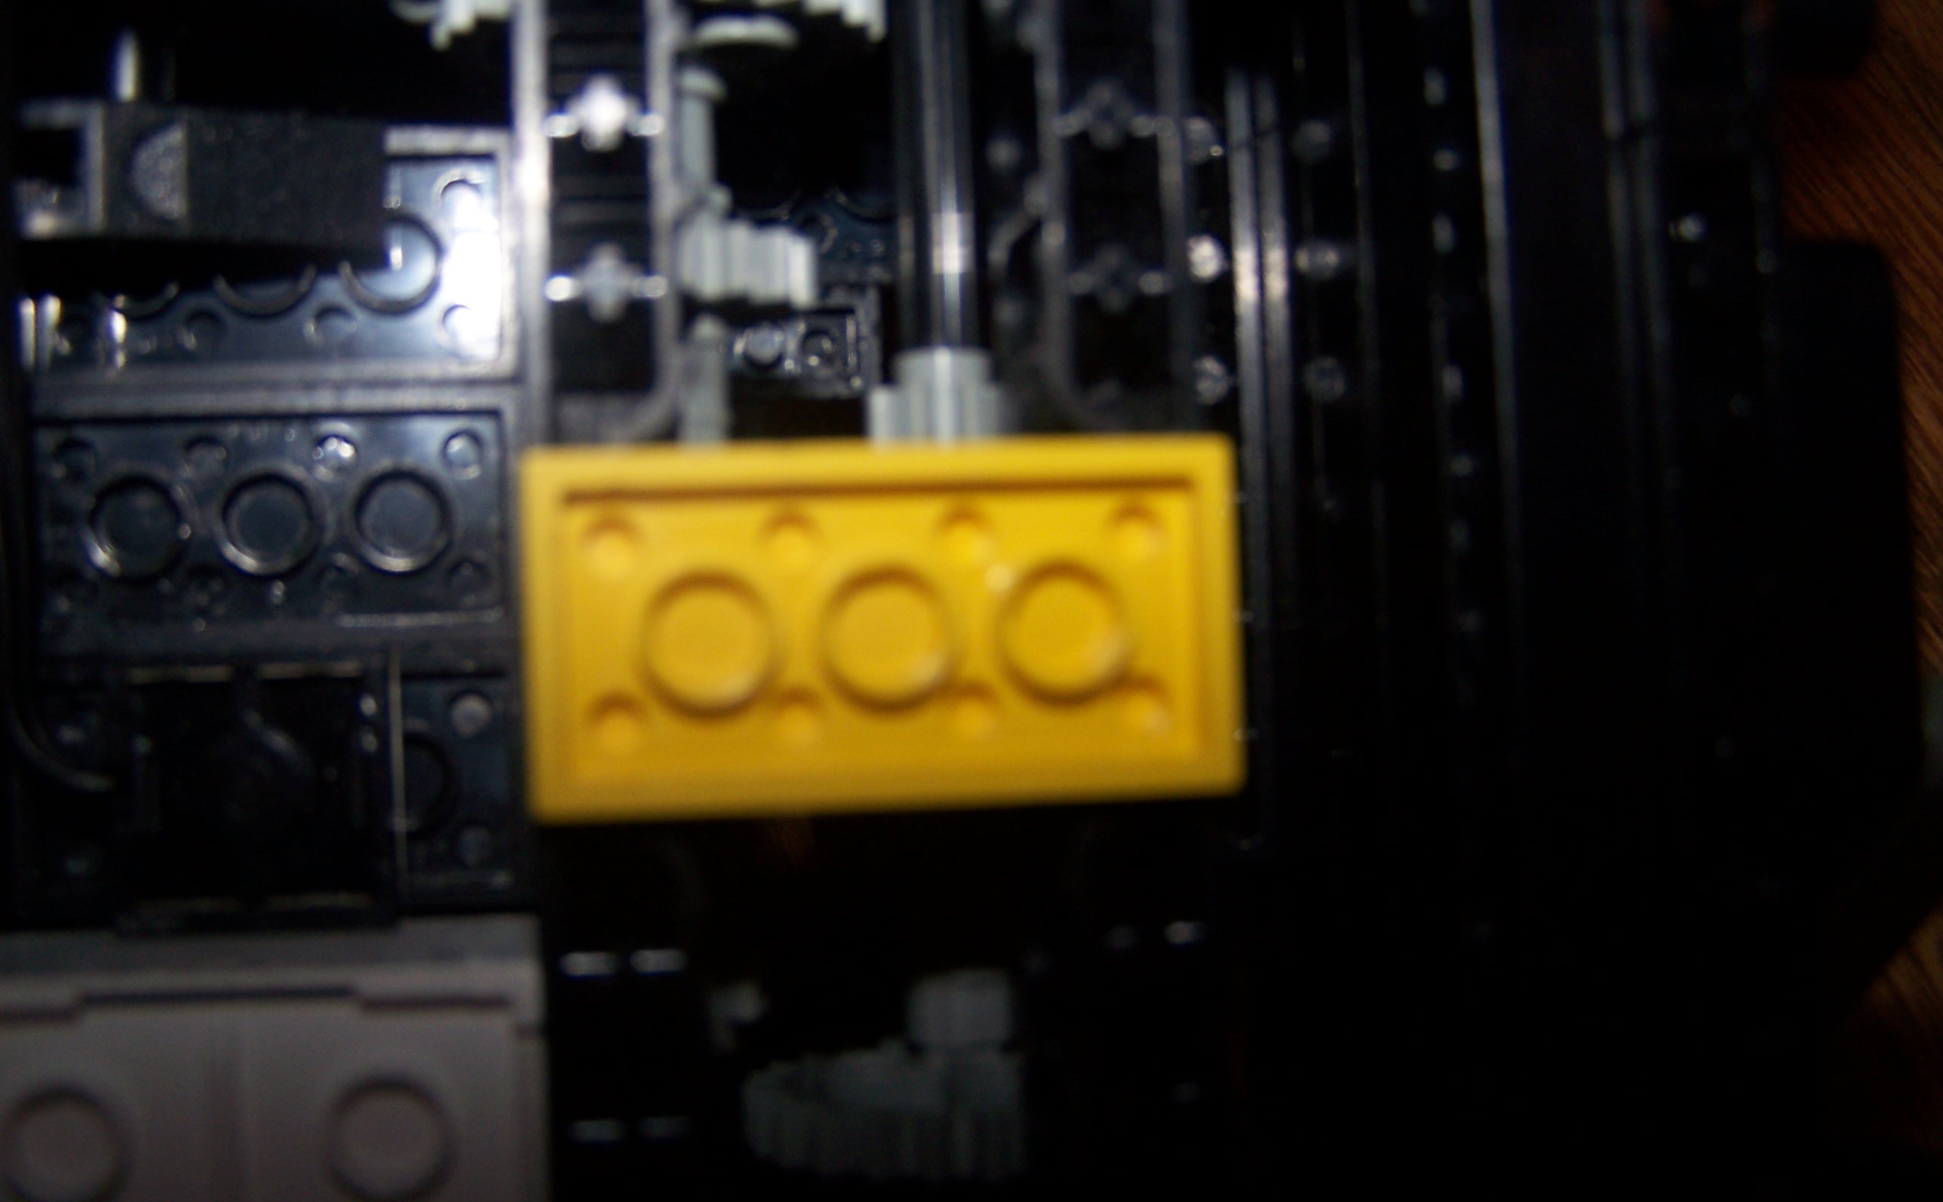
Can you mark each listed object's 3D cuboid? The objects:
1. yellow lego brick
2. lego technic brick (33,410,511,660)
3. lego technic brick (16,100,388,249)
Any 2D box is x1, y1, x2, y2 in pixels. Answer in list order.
[{"bbox_3d":[-0.004,0.001,0.097,0.032,0.005,0.016,-2,90,-11],"label":"yellow lego brick"},{"bbox_3d":[-0.043,-0.005,0.133,0.032,0.005,0.016,-1,90,-3],"label":"lego technic brick"},{"bbox_3d":[-0.047,-0.025,0.126,0.024,0.011,0.008,-1,90,-3],"label":"lego technic brick"}]

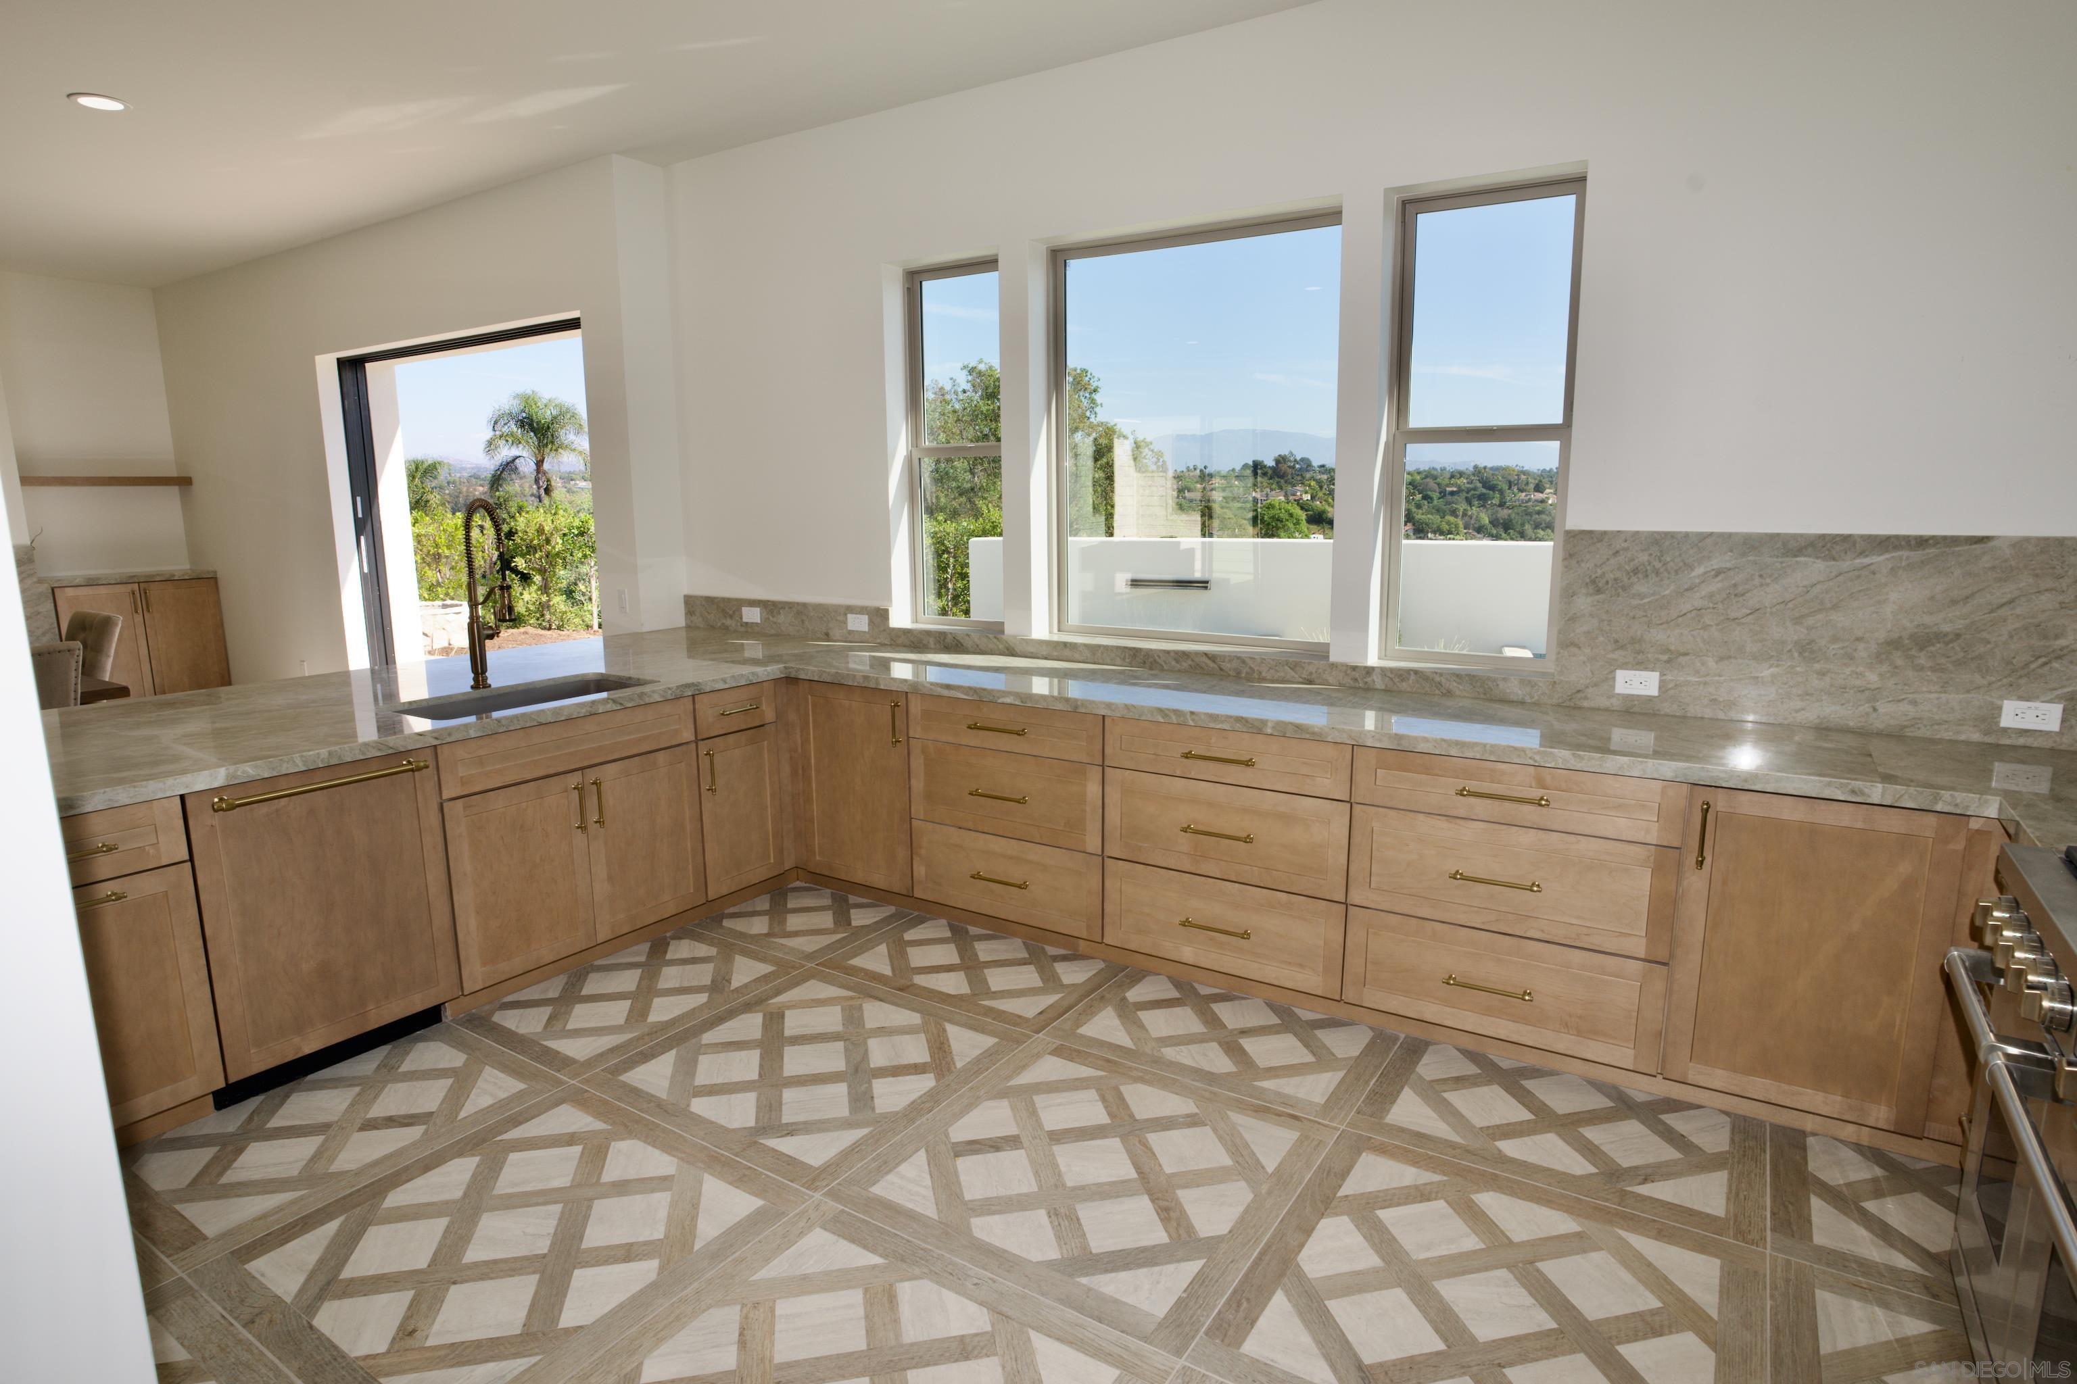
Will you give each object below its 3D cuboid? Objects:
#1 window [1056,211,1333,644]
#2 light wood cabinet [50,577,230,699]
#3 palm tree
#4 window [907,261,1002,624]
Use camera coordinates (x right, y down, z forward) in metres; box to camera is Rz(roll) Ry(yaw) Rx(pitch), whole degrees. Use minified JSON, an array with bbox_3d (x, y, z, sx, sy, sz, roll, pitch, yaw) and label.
[{"bbox_3d":[0.575,-0.933,4.122,1.220,1.512,0.100,6,12,33],"label":"window"},{"bbox_3d":[-6.435,-0.285,7.827,0.449,0.998,0.933,6,12,33],"label":"light wood cabinet"},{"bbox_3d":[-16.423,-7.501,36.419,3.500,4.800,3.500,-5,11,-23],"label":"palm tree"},{"bbox_3d":[-0.301,-1.027,4.688,0.605,1.512,0.100,6,12,33],"label":"window"}]

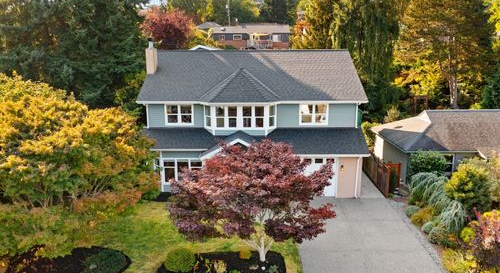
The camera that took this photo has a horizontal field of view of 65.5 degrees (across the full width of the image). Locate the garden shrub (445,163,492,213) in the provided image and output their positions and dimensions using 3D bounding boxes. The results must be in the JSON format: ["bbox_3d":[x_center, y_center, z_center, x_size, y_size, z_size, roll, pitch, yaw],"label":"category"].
[{"bbox_3d":[10.642,2.493,18.932,2.300,2.550,2.200,0,12,0],"label":"garden shrub"}]

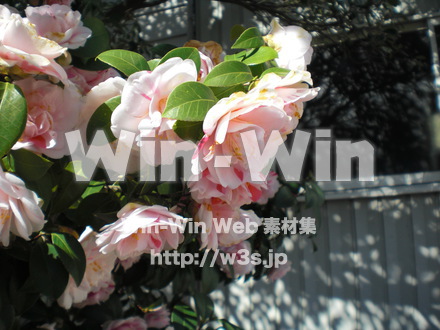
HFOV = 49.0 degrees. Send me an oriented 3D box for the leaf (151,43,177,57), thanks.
[{"bbox_3d":[-0.076,-0.157,0.660,0.045,0.028,0.012,-6,-45,-18],"label":"leaf"}]

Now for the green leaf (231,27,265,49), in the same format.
[{"bbox_3d":[0.036,-0.162,0.620,0.047,0.029,0.013,-13,-38,-18],"label":"green leaf"}]

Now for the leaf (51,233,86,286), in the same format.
[{"bbox_3d":[-0.180,0.112,0.570,0.038,0.068,0.014,-22,-10,-27],"label":"leaf"}]

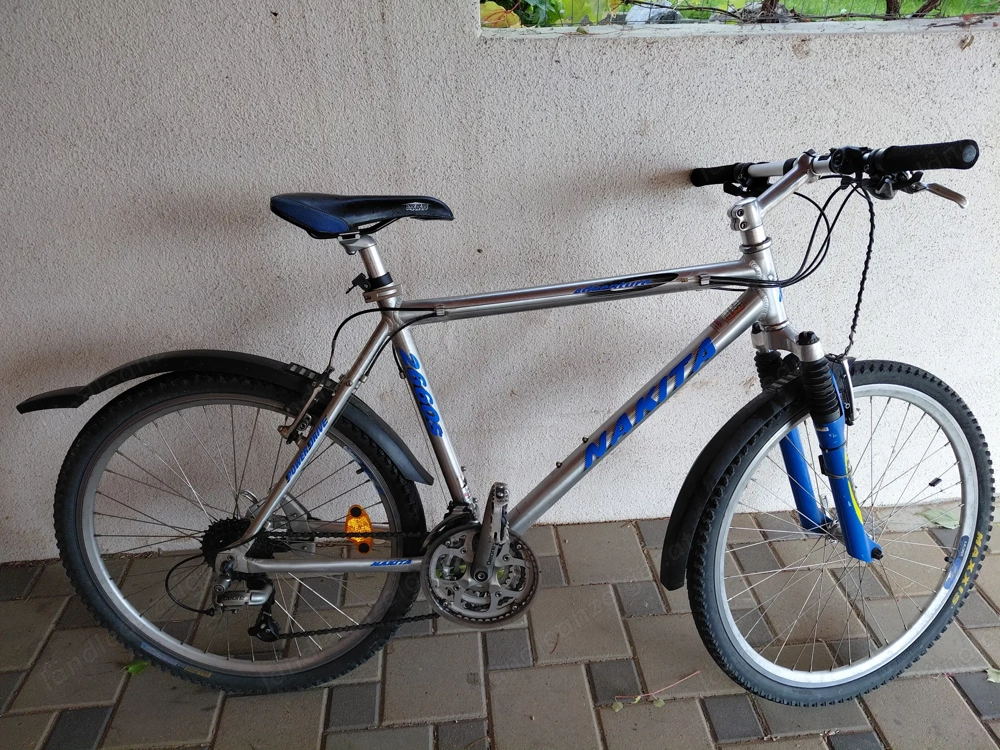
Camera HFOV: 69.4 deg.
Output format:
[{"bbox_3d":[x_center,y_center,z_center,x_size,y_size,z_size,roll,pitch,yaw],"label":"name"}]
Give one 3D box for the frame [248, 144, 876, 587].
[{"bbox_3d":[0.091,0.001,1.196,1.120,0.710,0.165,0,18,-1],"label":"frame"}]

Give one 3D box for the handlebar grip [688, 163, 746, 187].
[{"bbox_3d":[0.391,-0.365,1.317,0.034,0.034,0.130,-11,14,-18],"label":"handlebar grip"}]

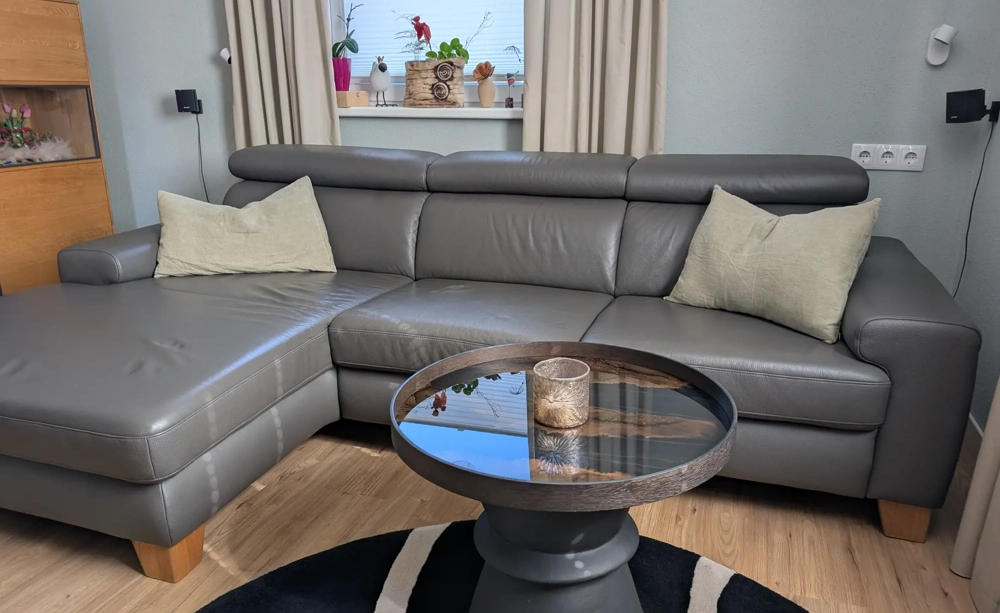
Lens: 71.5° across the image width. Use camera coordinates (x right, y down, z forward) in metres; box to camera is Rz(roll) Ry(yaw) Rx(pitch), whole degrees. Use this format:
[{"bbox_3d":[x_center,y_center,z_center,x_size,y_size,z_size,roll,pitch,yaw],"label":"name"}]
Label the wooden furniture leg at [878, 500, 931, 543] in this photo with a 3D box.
[{"bbox_3d":[1.021,0.522,1.787,0.118,0.100,0.110,5,18,17],"label":"wooden furniture leg"}]

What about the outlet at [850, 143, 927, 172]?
[{"bbox_3d":[1.324,-0.508,2.370,0.223,0.083,0.015,5,18,17],"label":"outlet"}]

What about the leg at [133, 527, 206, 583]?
[{"bbox_3d":[-0.772,0.571,1.638,0.112,0.100,0.108,5,18,17],"label":"leg"}]

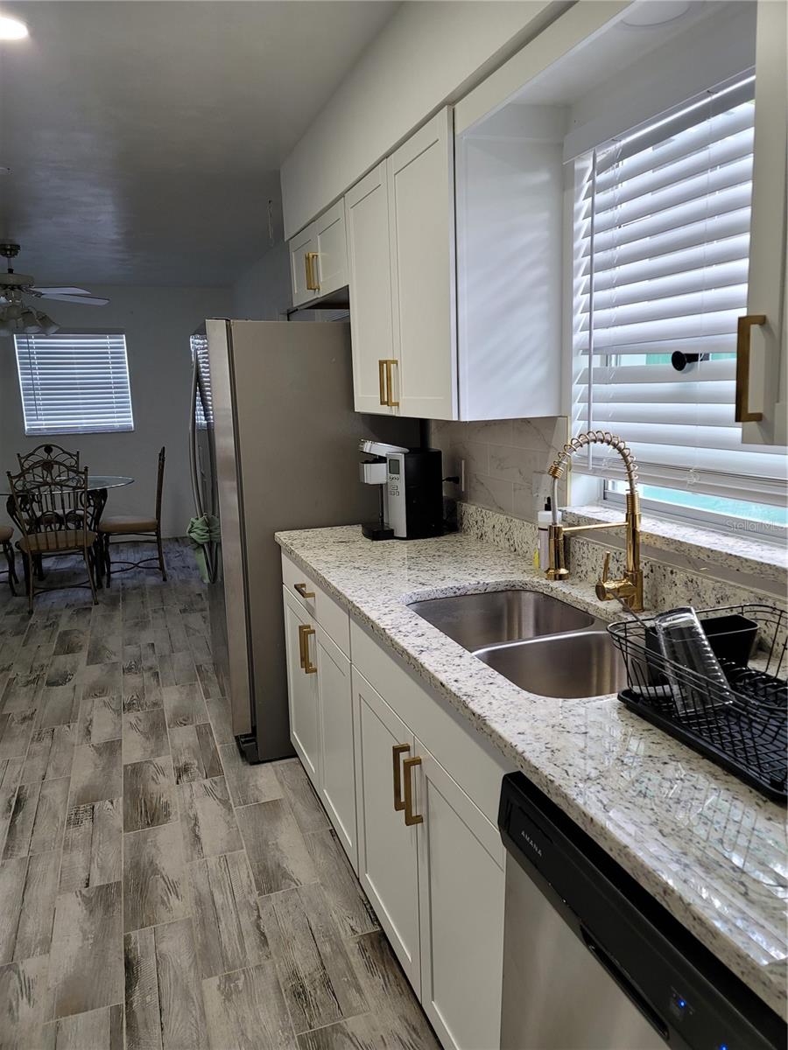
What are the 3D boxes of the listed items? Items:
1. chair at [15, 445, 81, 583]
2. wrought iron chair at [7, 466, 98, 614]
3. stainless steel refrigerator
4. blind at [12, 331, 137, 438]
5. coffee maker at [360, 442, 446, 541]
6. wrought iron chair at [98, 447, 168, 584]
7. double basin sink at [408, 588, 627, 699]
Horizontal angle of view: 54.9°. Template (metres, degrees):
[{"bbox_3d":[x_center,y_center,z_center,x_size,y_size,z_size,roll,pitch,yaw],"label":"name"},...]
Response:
[{"bbox_3d":[-2.853,-0.131,6.356,0.495,1.020,0.515,-6,11,-21],"label":"chair"},{"bbox_3d":[-2.353,0.053,5.293,0.495,1.010,0.515,-6,11,-25],"label":"wrought iron chair"},{"bbox_3d":[-0.429,0.015,3.317,0.820,1.700,0.850,-5,11,-19],"label":"stainless steel refrigerator"},{"bbox_3d":[-2.993,-1.337,7.132,0.940,0.940,0.060,-5,11,-19],"label":"blind"},{"bbox_3d":[0.021,-0.136,2.711,0.305,0.342,0.240,-5,11,-19],"label":"coffee maker"},{"bbox_3d":[-2.033,-0.084,5.967,0.515,1.020,0.495,-5,11,-19],"label":"wrought iron chair"},{"bbox_3d":[0.316,0.348,1.673,0.425,0.225,0.765,-5,11,-19],"label":"double basin sink"}]

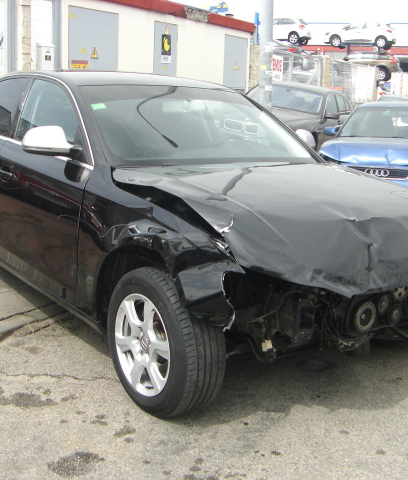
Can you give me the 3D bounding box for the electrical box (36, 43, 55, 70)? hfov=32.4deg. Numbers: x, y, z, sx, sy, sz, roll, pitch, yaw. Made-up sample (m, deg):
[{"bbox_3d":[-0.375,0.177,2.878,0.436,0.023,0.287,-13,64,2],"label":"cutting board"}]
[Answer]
[{"bbox_3d":[-3.091,-3.499,13.800,0.320,0.660,0.200,-9,15,-43],"label":"electrical box"}]

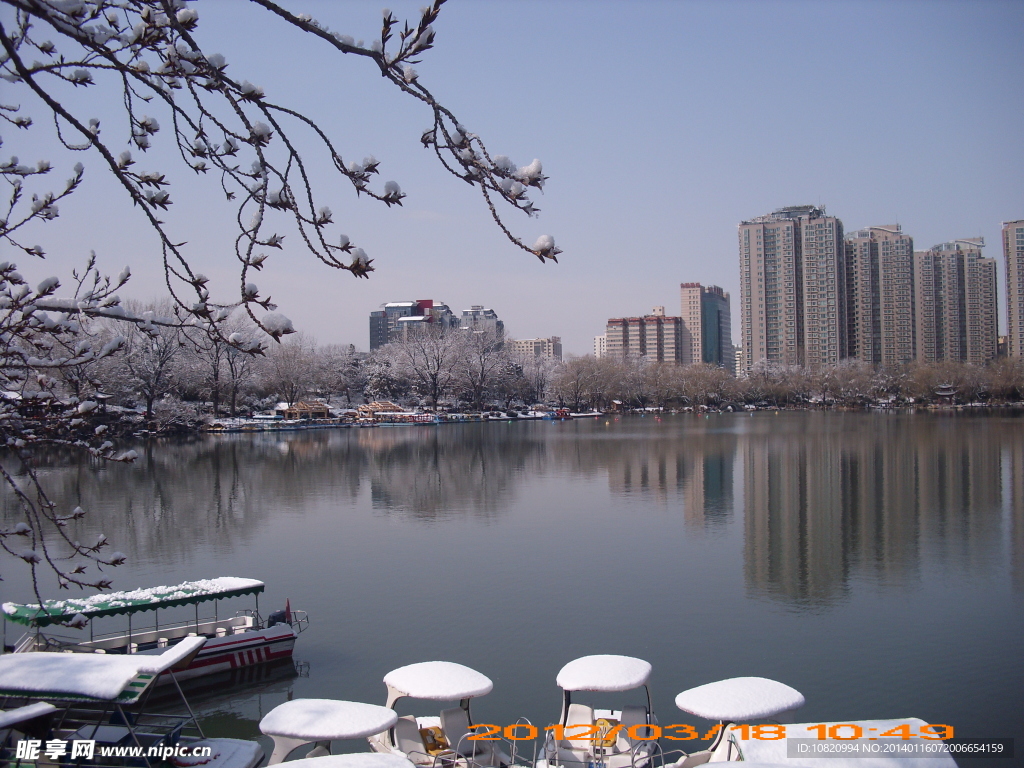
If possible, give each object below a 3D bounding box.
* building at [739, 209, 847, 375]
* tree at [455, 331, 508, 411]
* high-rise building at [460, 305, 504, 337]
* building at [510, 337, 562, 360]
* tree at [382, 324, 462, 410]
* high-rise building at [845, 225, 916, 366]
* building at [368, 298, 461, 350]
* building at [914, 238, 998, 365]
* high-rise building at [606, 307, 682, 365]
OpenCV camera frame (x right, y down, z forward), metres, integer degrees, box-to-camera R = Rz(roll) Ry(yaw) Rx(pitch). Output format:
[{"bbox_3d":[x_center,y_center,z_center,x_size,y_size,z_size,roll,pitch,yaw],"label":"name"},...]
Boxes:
[{"bbox_3d":[124.920,-34.870,476.000,42.570,82.700,20.000,0,0,25],"label":"building"},{"bbox_3d":[-6.270,-2.690,212.000,11.150,15.930,11.000,0,0,0],"label":"tree"},{"bbox_3d":[-19.370,-21.130,690.000,23.400,58.650,18.000,0,0,25],"label":"high-rise building"},{"bbox_3d":[19.830,-14.960,900.000,42.200,48.600,17.000,0,0,25],"label":"building"},{"bbox_3d":[-17.650,-3.250,210.000,15.780,16.960,15.000,0,0,0],"label":"tree"},{"bbox_3d":[179.930,-35.150,536.000,42.480,83.650,20.000,0,0,25],"label":"high-rise building"},{"bbox_3d":[-59.410,-20.760,650.000,48.240,57.670,28.000,0,0,25],"label":"building"},{"bbox_3d":[243.770,-34.970,584.000,41.300,83.490,20.000,0,0,25],"label":"building"},{"bbox_3d":[85.170,-19.500,680.000,46.230,54.650,17.000,0,0,25],"label":"high-rise building"}]

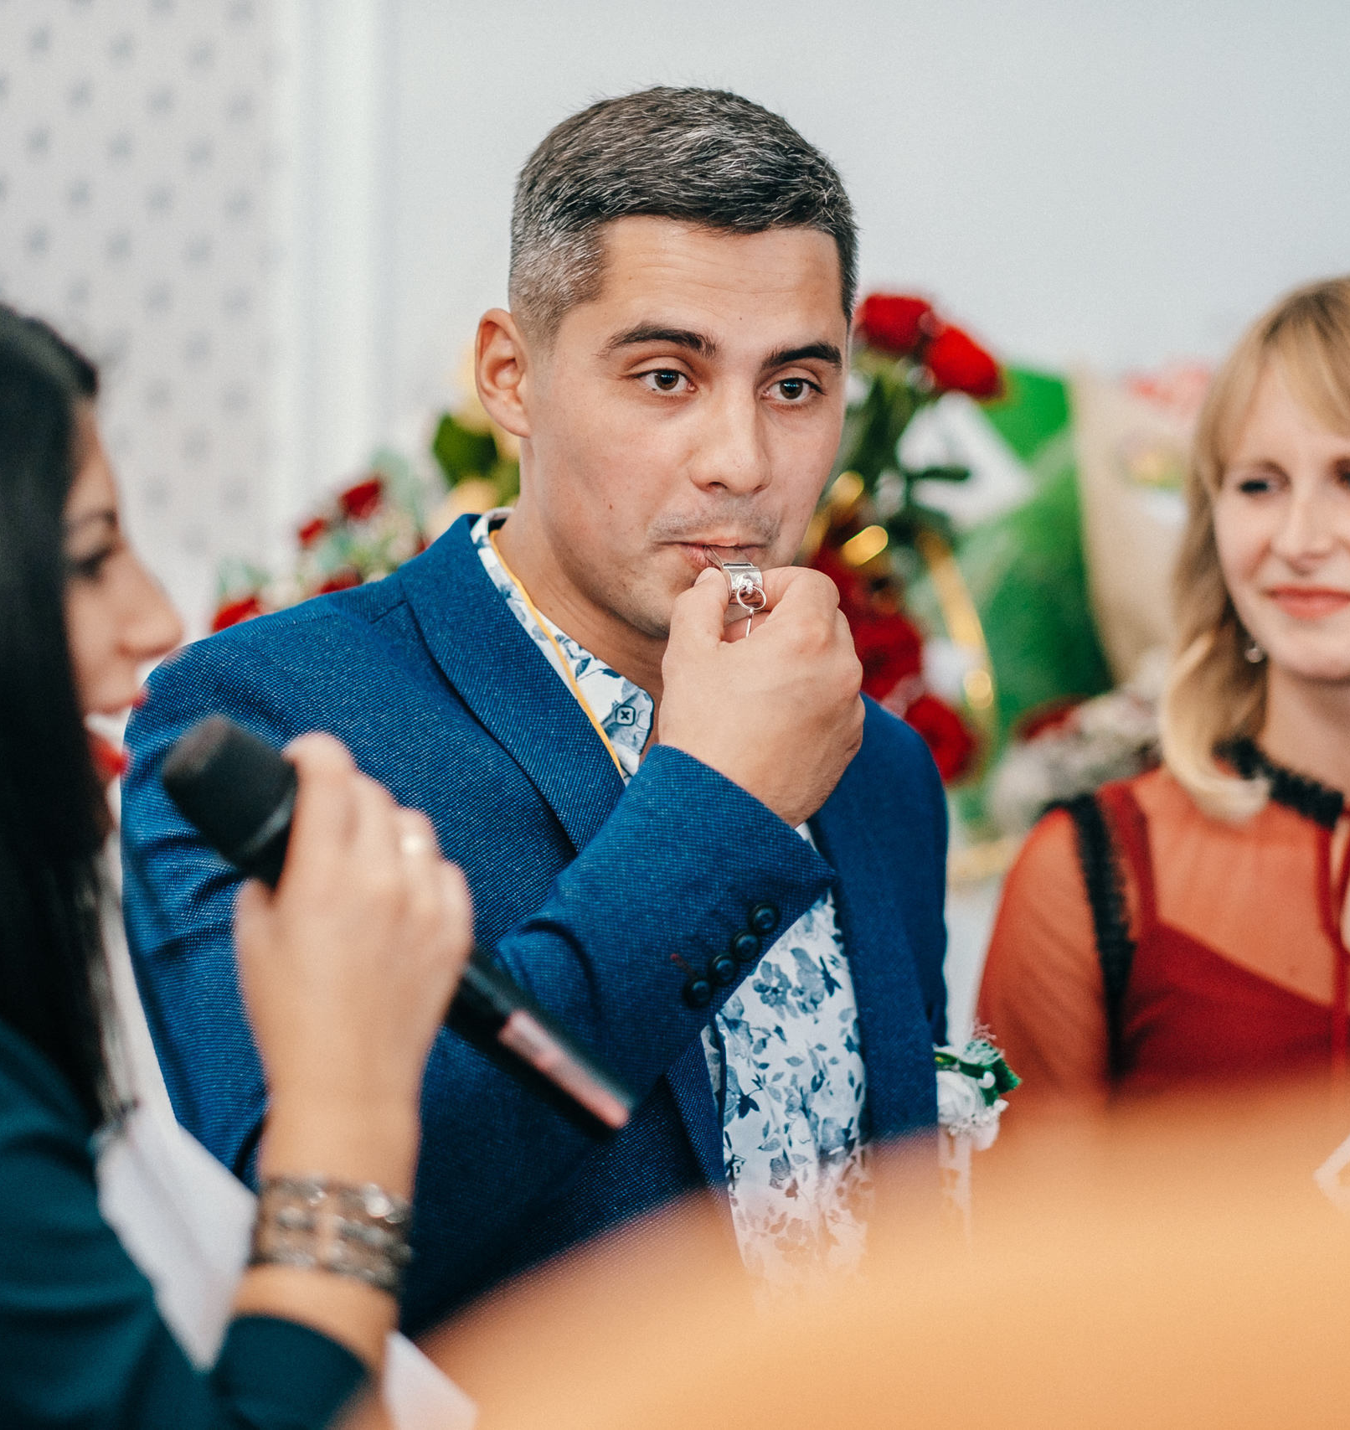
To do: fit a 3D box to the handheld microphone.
[{"bbox_3d":[-0.113,0.088,2.030,0.243,0.047,0.047,41,0,-8],"label":"handheld microphone"}]

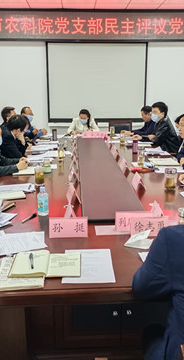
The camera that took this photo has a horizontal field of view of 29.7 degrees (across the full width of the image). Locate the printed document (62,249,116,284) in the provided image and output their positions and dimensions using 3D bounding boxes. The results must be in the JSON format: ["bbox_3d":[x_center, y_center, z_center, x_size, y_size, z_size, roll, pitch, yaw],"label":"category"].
[{"bbox_3d":[-0.015,0.370,1.512,0.210,0.004,0.297,-1,14,-4],"label":"printed document"}]

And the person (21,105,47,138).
[{"bbox_3d":[-0.918,-0.515,5.507,0.640,1.250,0.520,0,14,0],"label":"person"}]

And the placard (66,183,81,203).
[{"bbox_3d":[-0.128,0.095,2.420,0.080,0.092,0.200,-2,14,-9],"label":"placard"}]

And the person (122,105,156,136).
[{"bbox_3d":[0.860,-0.521,5.450,0.780,1.280,0.530,-1,14,-4],"label":"person"}]

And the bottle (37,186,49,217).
[{"bbox_3d":[-0.295,0.129,2.095,0.066,0.175,0.066,0,14,0],"label":"bottle"}]

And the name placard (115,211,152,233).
[{"bbox_3d":[0.233,0.223,1.914,0.200,0.088,0.100,-1,15,-3],"label":"name placard"}]

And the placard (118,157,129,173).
[{"bbox_3d":[0.324,-0.158,3.395,0.076,0.089,0.200,-2,14,-5],"label":"placard"}]

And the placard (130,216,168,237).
[{"bbox_3d":[0.308,0.239,1.849,0.200,0.088,0.100,-1,15,-3],"label":"placard"}]

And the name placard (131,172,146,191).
[{"bbox_3d":[0.372,0.010,2.729,0.076,0.089,0.200,-1,14,-3],"label":"name placard"}]

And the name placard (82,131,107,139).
[{"bbox_3d":[0.056,-0.718,5.585,0.400,0.100,0.080,-1,14,-2],"label":"name placard"}]

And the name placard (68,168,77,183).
[{"bbox_3d":[-0.154,-0.045,2.958,0.076,0.089,0.200,-2,14,-7],"label":"name placard"}]

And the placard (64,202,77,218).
[{"bbox_3d":[-0.120,0.206,1.984,0.080,0.092,0.200,-2,14,-7],"label":"placard"}]

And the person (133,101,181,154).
[{"bbox_3d":[0.940,-0.383,4.800,0.780,1.330,0.550,-2,14,-7],"label":"person"}]

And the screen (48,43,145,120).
[{"bbox_3d":[0.101,-1.901,6.804,1.967,1.530,0.060,-1,15,-3],"label":"screen"}]

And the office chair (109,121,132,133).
[{"bbox_3d":[0.556,-0.615,6.458,0.470,0.930,0.580,-1,15,-3],"label":"office chair"}]

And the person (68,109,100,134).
[{"bbox_3d":[-0.152,-0.681,6.245,0.560,1.200,0.720,-1,14,-2],"label":"person"}]

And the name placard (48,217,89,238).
[{"bbox_3d":[-0.120,0.244,1.812,0.200,0.089,0.076,-1,14,-2],"label":"name placard"}]

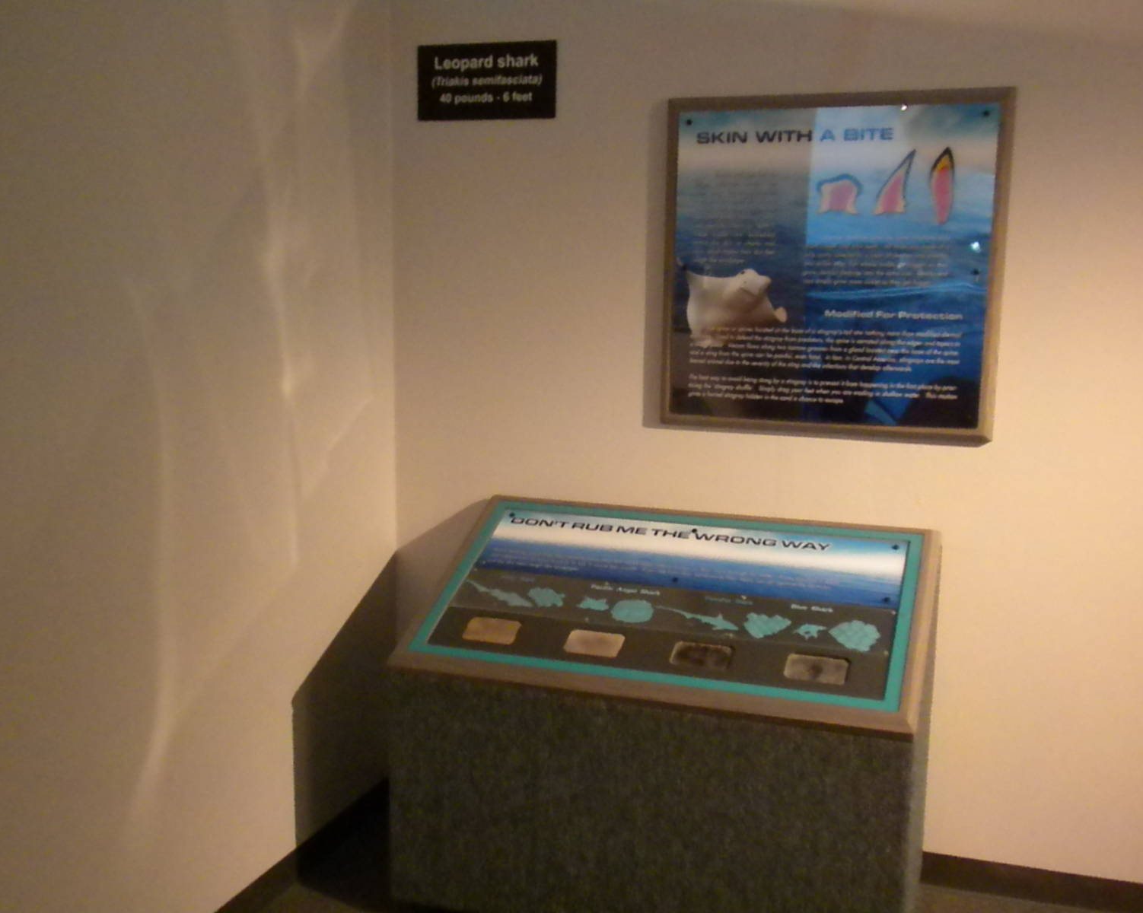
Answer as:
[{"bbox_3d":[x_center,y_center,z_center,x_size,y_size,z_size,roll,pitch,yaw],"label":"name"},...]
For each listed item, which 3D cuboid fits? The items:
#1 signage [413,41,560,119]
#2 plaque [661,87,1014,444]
[{"bbox_3d":[-0.227,-0.998,3.464,0.396,0.197,0.010,4,9,19],"label":"signage"},{"bbox_3d":[0.634,-0.471,3.224,0.833,0.832,0.030,4,9,19],"label":"plaque"}]

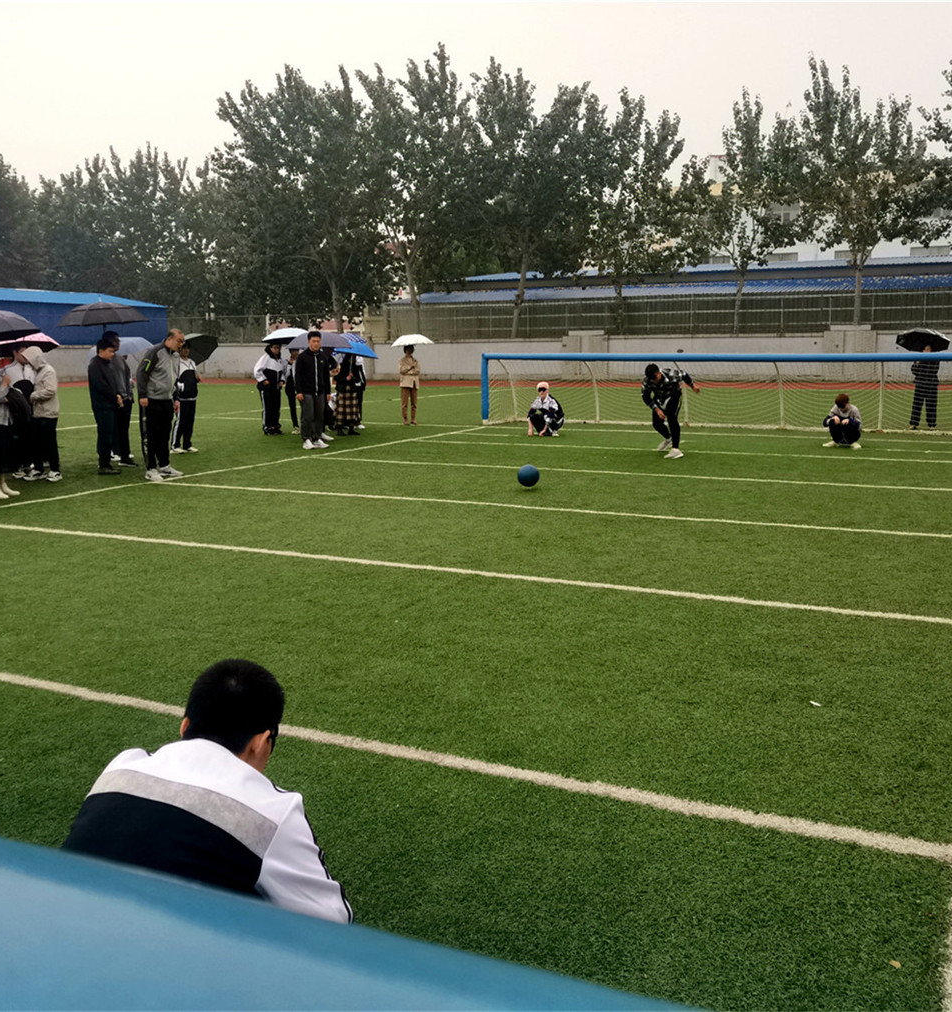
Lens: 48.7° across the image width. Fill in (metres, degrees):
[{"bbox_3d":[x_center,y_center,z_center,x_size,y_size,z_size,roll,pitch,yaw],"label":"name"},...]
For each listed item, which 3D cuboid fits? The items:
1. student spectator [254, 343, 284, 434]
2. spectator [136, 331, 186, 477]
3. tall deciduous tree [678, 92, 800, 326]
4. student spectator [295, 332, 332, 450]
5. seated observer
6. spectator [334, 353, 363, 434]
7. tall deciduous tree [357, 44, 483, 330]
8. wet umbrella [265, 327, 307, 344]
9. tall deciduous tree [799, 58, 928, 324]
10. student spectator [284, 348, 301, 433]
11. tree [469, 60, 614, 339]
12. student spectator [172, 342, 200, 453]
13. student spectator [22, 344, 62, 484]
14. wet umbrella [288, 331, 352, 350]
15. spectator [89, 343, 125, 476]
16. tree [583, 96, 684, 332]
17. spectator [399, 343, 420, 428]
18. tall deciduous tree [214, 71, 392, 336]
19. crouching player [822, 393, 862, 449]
[{"bbox_3d":[-3.784,-2.164,19.179,0.360,1.640,0.490,8,12,43],"label":"student spectator"},{"bbox_3d":[-3.829,-1.237,12.829,0.450,1.780,0.560,6,10,34],"label":"spectator"},{"bbox_3d":[11.511,-12.548,45.797,4.900,10.321,4.700,4,10,26],"label":"tall deciduous tree"},{"bbox_3d":[-2.573,-1.832,16.575,0.550,1.760,0.360,-4,10,-25],"label":"student spectator"},{"bbox_3d":[-0.489,0.802,2.018,0.620,0.970,0.780,4,9,24],"label":"seated observer"},{"bbox_3d":[-2.358,-2.161,19.219,0.490,1.610,0.380,-6,10,-33],"label":"spectator"},{"bbox_3d":[-2.721,-15.198,51.250,6.300,13.850,5.980,-1,9,-3],"label":"tall deciduous tree"},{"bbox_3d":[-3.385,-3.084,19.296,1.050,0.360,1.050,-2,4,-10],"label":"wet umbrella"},{"bbox_3d":[16.060,-12.534,43.524,5.100,10.931,4.900,4,10,26],"label":"tall deciduous tree"},{"bbox_3d":[-3.376,-2.183,19.395,0.470,1.610,0.360,-7,11,-37],"label":"student spectator"},{"bbox_3d":[3.047,-14.197,49.064,6.940,12.600,6.590,0,9,2],"label":"tree"},{"bbox_3d":[-4.402,-1.651,15.985,0.380,1.660,0.500,8,12,44],"label":"student spectator"},{"bbox_3d":[-5.248,-1.108,12.662,0.440,1.590,0.480,-2,9,-10],"label":"student spectator"},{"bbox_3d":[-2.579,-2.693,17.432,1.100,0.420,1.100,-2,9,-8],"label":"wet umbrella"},{"bbox_3d":[-4.679,-1.268,13.360,0.380,1.690,0.500,2,9,18],"label":"spectator"},{"bbox_3d":[7.061,-12.980,46.834,4.490,10.570,4.270,1,9,8],"label":"tree"},{"bbox_3d":[-1.346,-2.410,20.956,0.450,1.620,0.350,-1,9,-5],"label":"spectator"},{"bbox_3d":[-8.079,-13.631,50.190,8.300,13.980,7.600,0,9,0],"label":"tall deciduous tree"},{"bbox_3d":[5.764,-1.389,16.500,0.600,0.830,0.580,3,9,22],"label":"crouching player"}]

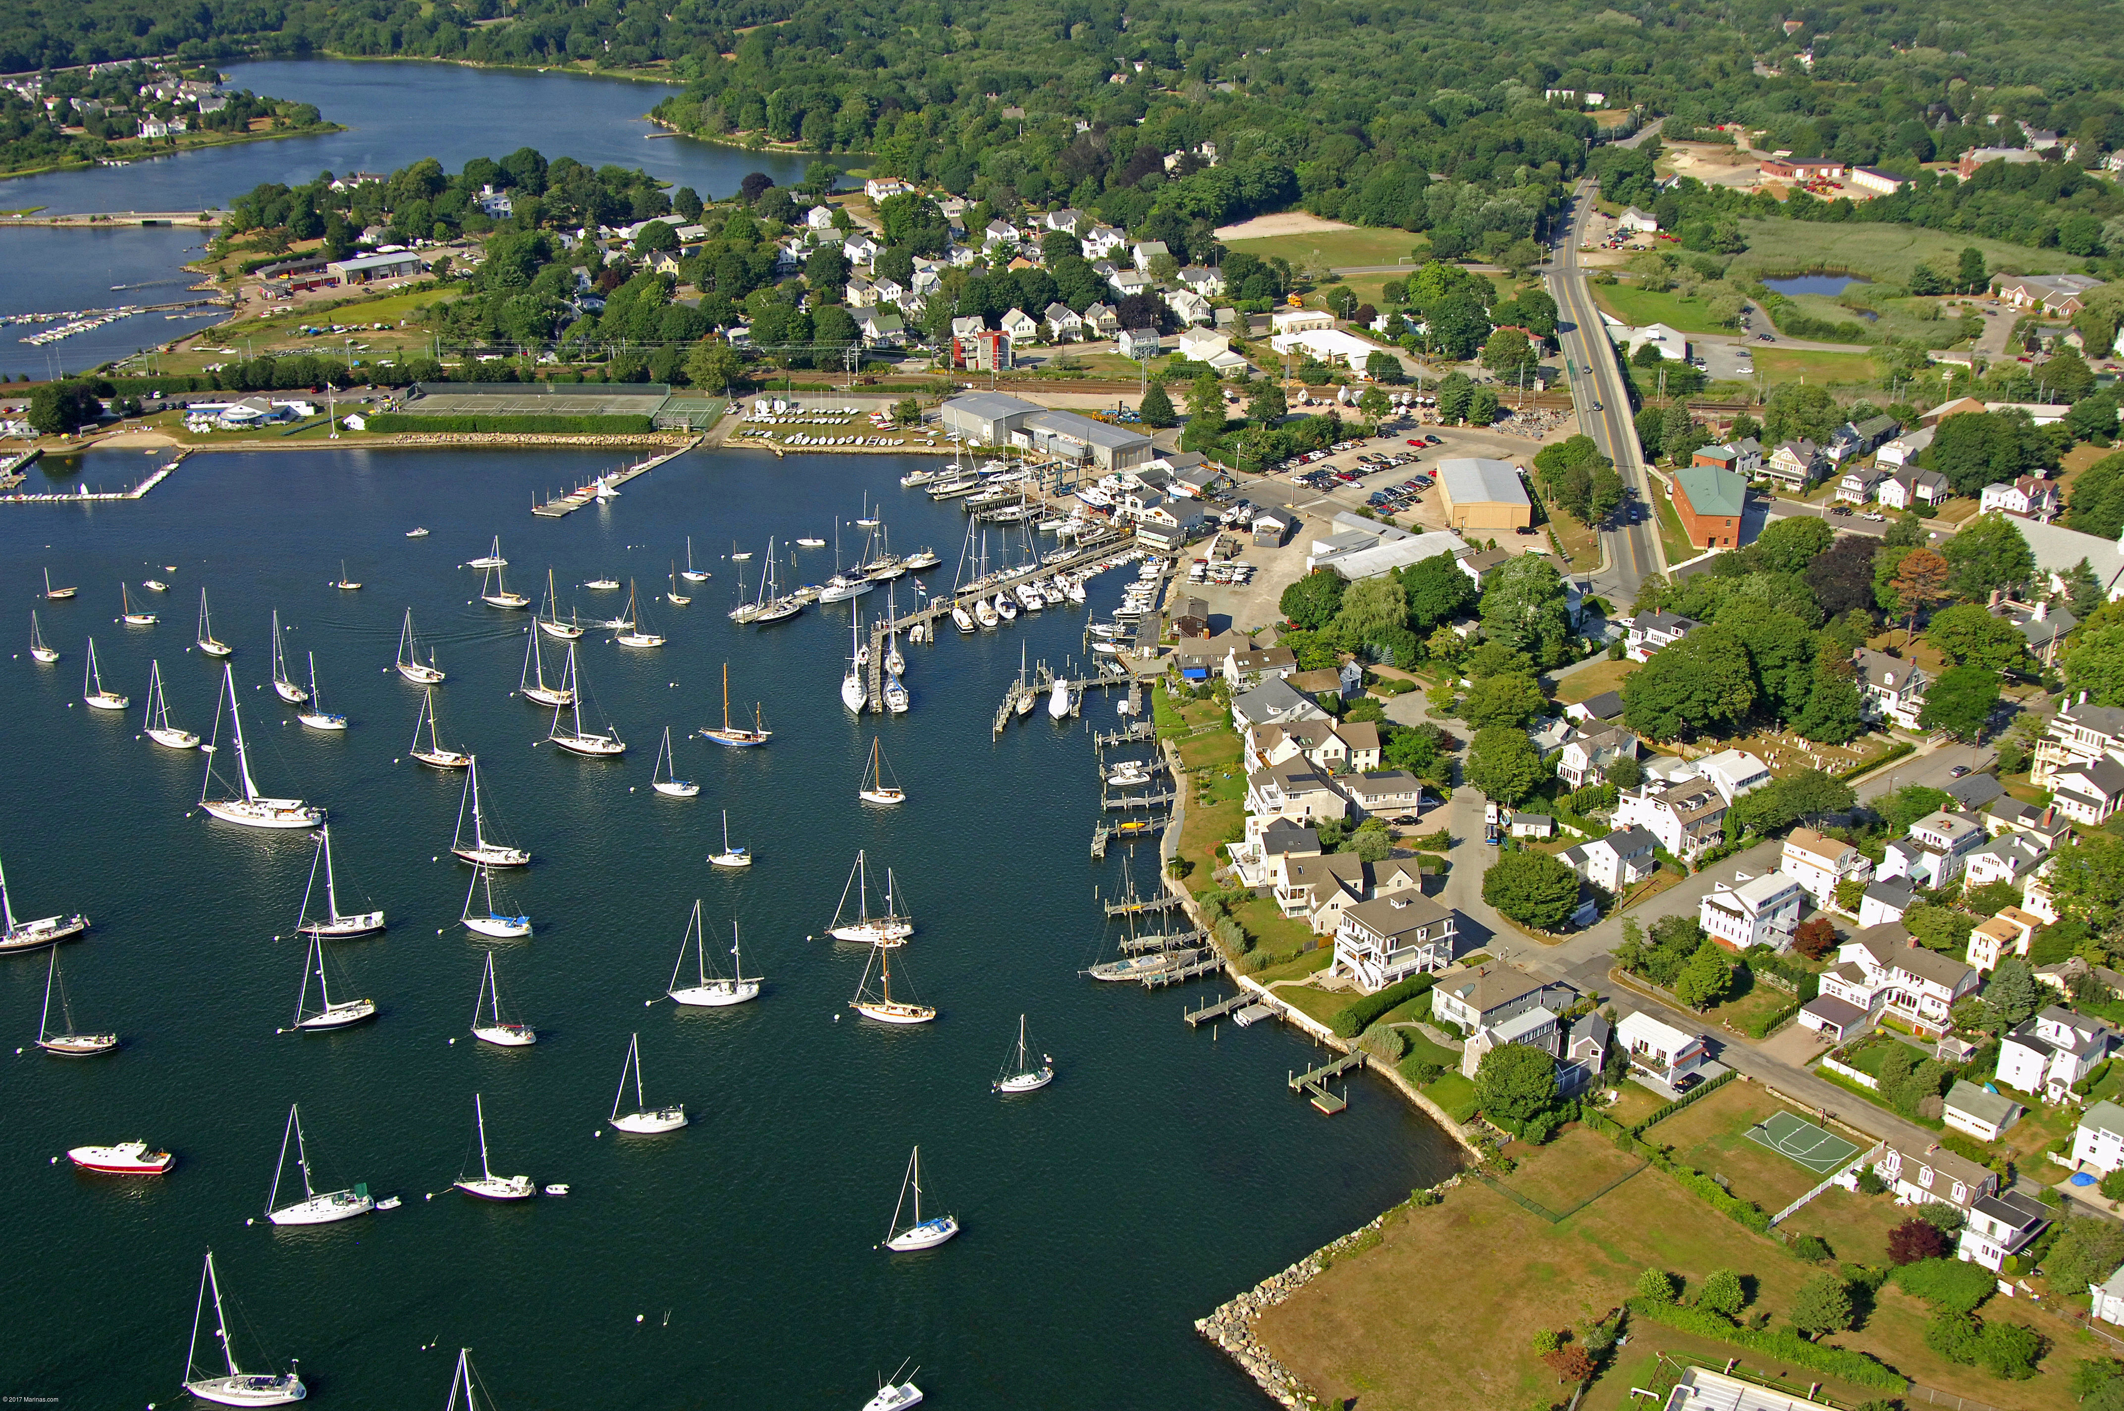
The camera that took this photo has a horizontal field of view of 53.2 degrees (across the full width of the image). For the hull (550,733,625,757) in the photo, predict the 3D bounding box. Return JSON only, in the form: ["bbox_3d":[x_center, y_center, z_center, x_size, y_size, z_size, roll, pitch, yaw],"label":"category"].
[{"bbox_3d":[-88.710,7.320,396.860,15.000,2.000,4.000,5,23,12],"label":"hull"}]

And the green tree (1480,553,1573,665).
[{"bbox_3d":[95.239,-19.934,435.610,18.000,18.500,18.000,0,23,0],"label":"green tree"}]

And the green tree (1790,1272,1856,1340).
[{"bbox_3d":[90.420,72.130,252.470,7.700,8.800,7.700,0,23,0],"label":"green tree"}]

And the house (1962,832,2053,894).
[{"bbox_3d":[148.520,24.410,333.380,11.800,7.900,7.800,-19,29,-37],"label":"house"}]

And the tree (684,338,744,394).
[{"bbox_3d":[-105.711,-102.691,643.529,17.000,15.500,17.000,0,23,0],"label":"tree"}]

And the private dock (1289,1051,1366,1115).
[{"bbox_3d":[39.050,51.720,292.730,12.800,2.800,7.900,-16,27,-31],"label":"private dock"}]

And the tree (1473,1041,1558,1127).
[{"bbox_3d":[62.830,52.960,293.700,11.800,12.500,11.800,0,23,0],"label":"tree"}]

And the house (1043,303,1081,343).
[{"bbox_3d":[0.633,-127.911,708.541,8.150,9.600,14.680,-8,24,-19],"label":"house"}]

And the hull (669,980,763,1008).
[{"bbox_3d":[-51.989,43.082,317.924,13.400,2.200,3.800,-3,23,-7],"label":"hull"}]

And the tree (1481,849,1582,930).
[{"bbox_3d":[71.030,28.070,321.130,14.980,11.910,14.980,0,23,0],"label":"tree"}]

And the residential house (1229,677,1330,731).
[{"bbox_3d":[41.200,0.820,394.940,14.200,8.900,12.800,-7,24,-15],"label":"residential house"}]

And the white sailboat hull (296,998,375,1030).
[{"bbox_3d":[-104.370,45.070,305.010,10.730,2.300,3.500,-10,25,-22],"label":"white sailboat hull"}]

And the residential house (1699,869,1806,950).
[{"bbox_3d":[105.060,30.050,322.900,12.000,8.800,9.600,-18,28,-35],"label":"residential house"}]

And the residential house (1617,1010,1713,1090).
[{"bbox_3d":[83.135,46.784,293.669,7.810,5.910,9.490,-17,28,-35],"label":"residential house"}]

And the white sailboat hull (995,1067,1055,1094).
[{"bbox_3d":[-5.090,51.830,293.020,7.840,2.200,2.600,-6,23,-11],"label":"white sailboat hull"}]

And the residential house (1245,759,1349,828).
[{"bbox_3d":[40.880,13.760,367.560,14.800,9.500,11.500,-5,23,-9],"label":"residential house"}]

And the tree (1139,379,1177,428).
[{"bbox_3d":[26.850,-85.600,594.540,10.300,12.200,10.300,-1,23,0],"label":"tree"}]

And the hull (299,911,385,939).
[{"bbox_3d":[-114.580,35.480,337.580,12.600,2.100,3.800,-5,23,-9],"label":"hull"}]

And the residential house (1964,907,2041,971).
[{"bbox_3d":[138.420,33.740,312.320,12.000,5.800,5.000,-19,29,-37],"label":"residential house"}]

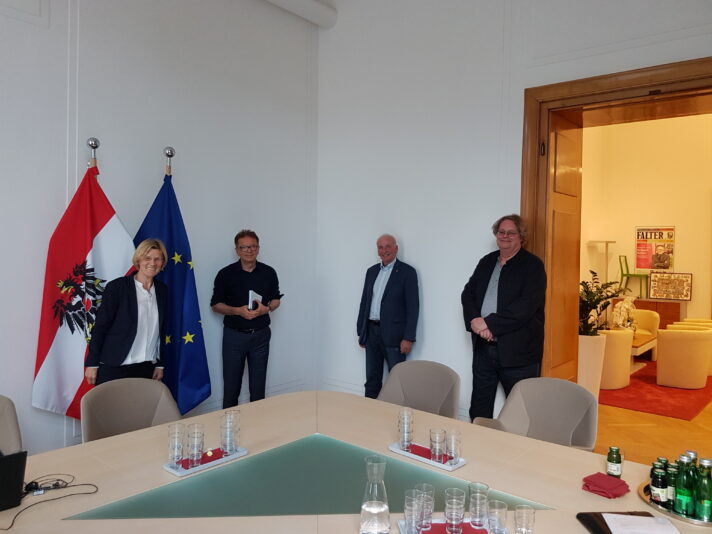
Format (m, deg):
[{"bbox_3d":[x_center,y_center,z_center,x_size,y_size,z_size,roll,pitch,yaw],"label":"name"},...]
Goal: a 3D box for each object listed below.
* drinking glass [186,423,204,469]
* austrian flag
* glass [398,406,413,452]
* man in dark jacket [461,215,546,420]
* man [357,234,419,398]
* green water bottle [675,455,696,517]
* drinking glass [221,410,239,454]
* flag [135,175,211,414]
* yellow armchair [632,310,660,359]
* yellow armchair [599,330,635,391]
[{"bbox_3d":[-0.668,0.748,2.238,0.067,0.167,0.067,1,2,0],"label":"drinking glass"},{"bbox_3d":[-1.597,0.144,3.170,0.200,1.460,0.570,2,2,39],"label":"austrian flag"},{"bbox_3d":[0.210,0.686,2.260,0.062,0.184,0.062,1,1,0],"label":"glass"},{"bbox_3d":[0.976,0.582,3.550,0.570,1.850,0.400,3,2,41],"label":"man in dark jacket"},{"bbox_3d":[0.254,0.610,4.250,0.510,1.740,0.320,2,2,35],"label":"man"},{"bbox_3d":[1.193,0.786,1.931,0.062,0.201,0.062,3,2,40],"label":"green water bottle"},{"bbox_3d":[-0.558,0.739,2.394,0.070,0.180,0.070,1,2,0],"label":"drinking glass"},{"bbox_3d":[-1.209,0.182,3.430,0.200,1.520,0.560,2,2,39],"label":"flag"},{"bbox_3d":[4.559,1.091,8.600,0.660,0.750,0.640,2,2,39],"label":"yellow armchair"},{"bbox_3d":[3.137,1.146,6.748,0.580,0.730,0.580,3,2,40],"label":"yellow armchair"}]

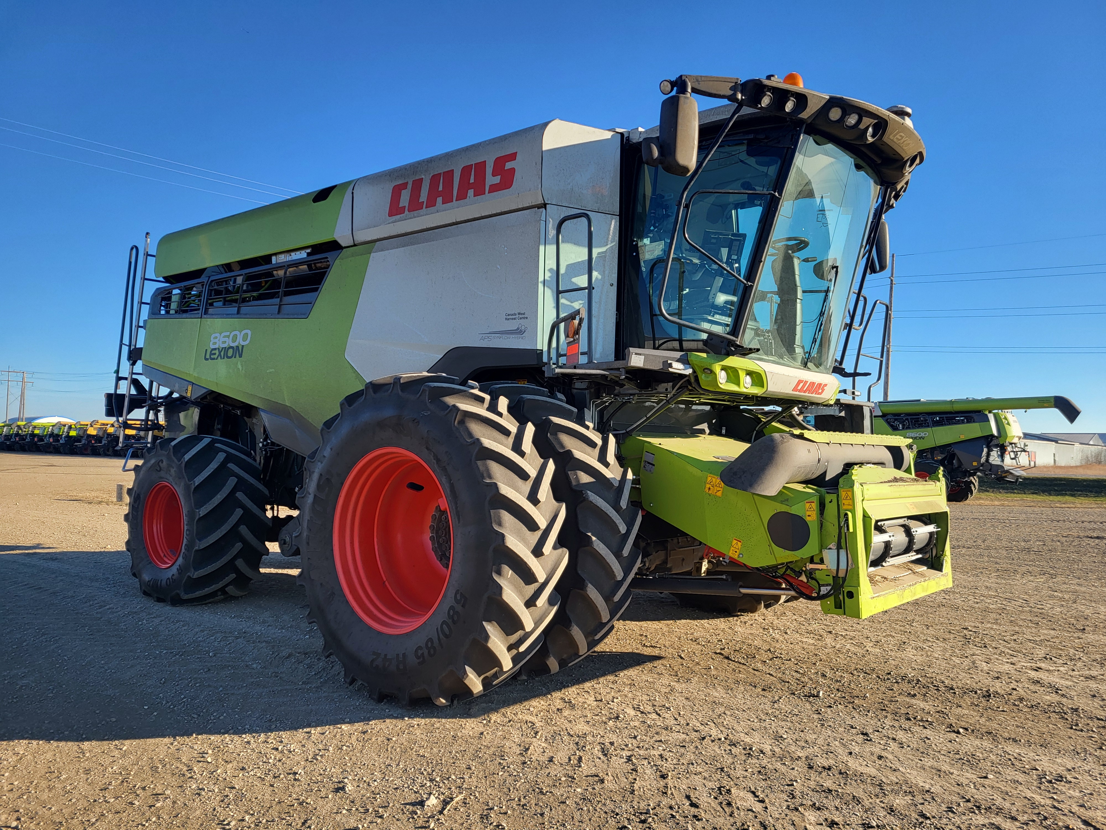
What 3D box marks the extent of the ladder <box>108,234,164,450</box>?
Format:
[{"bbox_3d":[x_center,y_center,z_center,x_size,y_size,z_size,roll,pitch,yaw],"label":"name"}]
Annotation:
[{"bbox_3d":[-5.075,-0.881,10.267,0.600,2.600,0.450,11,4,40],"label":"ladder"}]

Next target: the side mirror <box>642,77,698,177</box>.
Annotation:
[{"bbox_3d":[0.717,-1.747,5.050,0.310,0.560,0.150,2,-3,-22],"label":"side mirror"}]

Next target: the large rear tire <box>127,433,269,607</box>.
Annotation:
[{"bbox_3d":[-3.504,1.054,8.144,1.620,1.610,0.680,-1,-3,40],"label":"large rear tire"}]

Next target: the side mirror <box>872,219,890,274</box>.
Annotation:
[{"bbox_3d":[2.976,-1.534,7.580,0.130,0.500,0.210,1,-2,7],"label":"side mirror"}]

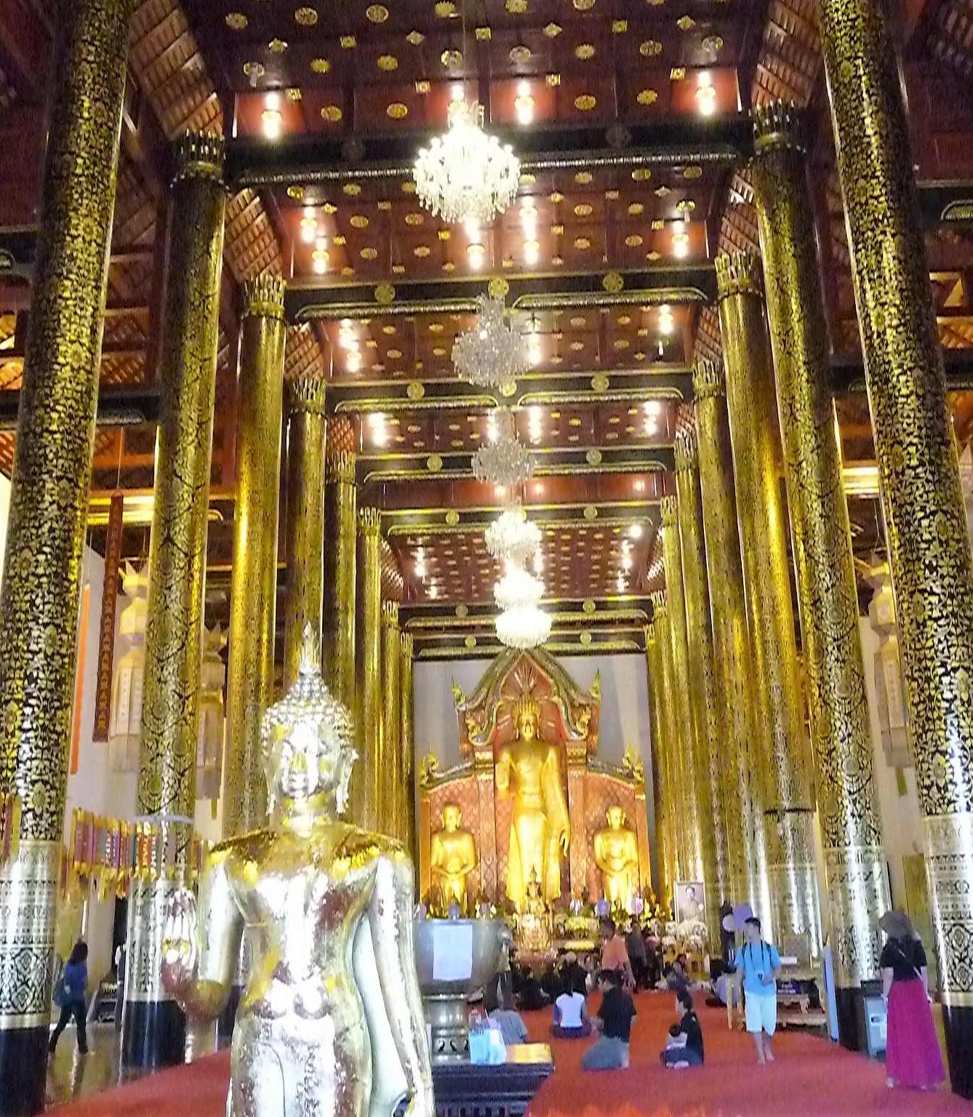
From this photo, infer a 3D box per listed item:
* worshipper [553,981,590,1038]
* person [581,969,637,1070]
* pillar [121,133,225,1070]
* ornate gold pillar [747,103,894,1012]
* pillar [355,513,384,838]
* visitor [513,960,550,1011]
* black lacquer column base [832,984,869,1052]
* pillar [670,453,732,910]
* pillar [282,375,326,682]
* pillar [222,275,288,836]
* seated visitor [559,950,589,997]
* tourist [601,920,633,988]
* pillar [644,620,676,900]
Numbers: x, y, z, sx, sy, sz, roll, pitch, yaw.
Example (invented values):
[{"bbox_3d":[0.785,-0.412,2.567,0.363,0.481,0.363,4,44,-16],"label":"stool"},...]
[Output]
[{"bbox_3d":[1.307,7.079,18.933,0.620,0.800,0.560,-3,-17,4],"label":"worshipper"},{"bbox_3d":[1.479,5.641,14.817,0.640,1.100,0.480,-17,-23,42],"label":"person"},{"bbox_3d":[-4.750,-0.080,18.600,0.900,14.600,0.900,-2,-17,3],"label":"pillar"},{"bbox_3d":[4.999,-0.450,18.017,0.860,14.470,0.860,-2,-17,3],"label":"ornate gold pillar"},{"bbox_3d":[-3.680,5.480,36.600,0.900,14.600,0.900,-2,-17,3],"label":"pillar"},{"bbox_3d":[0.941,9.146,25.737,0.700,0.900,0.680,-3,-17,6],"label":"visitor"},{"bbox_3d":[5.151,6.082,15.991,0.830,0.790,0.830,-2,-17,3],"label":"black lacquer column base"},{"bbox_3d":[5.820,3.659,31.322,0.860,14.470,0.860,-2,-17,3],"label":"pillar"},{"bbox_3d":[-4.171,2.646,27.305,0.860,14.470,0.860,-2,-17,3],"label":"pillar"},{"bbox_3d":[-4.445,1.278,22.873,0.860,14.470,0.860,-2,-17,3],"label":"pillar"},{"bbox_3d":[1.993,9.766,28.017,0.620,1.020,0.620,-2,-17,3],"label":"seated visitor"},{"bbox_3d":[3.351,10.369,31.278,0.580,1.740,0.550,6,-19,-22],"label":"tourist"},{"bbox_3d":[6.670,8.750,44.900,0.900,12.800,0.900,-2,-17,3],"label":"pillar"}]

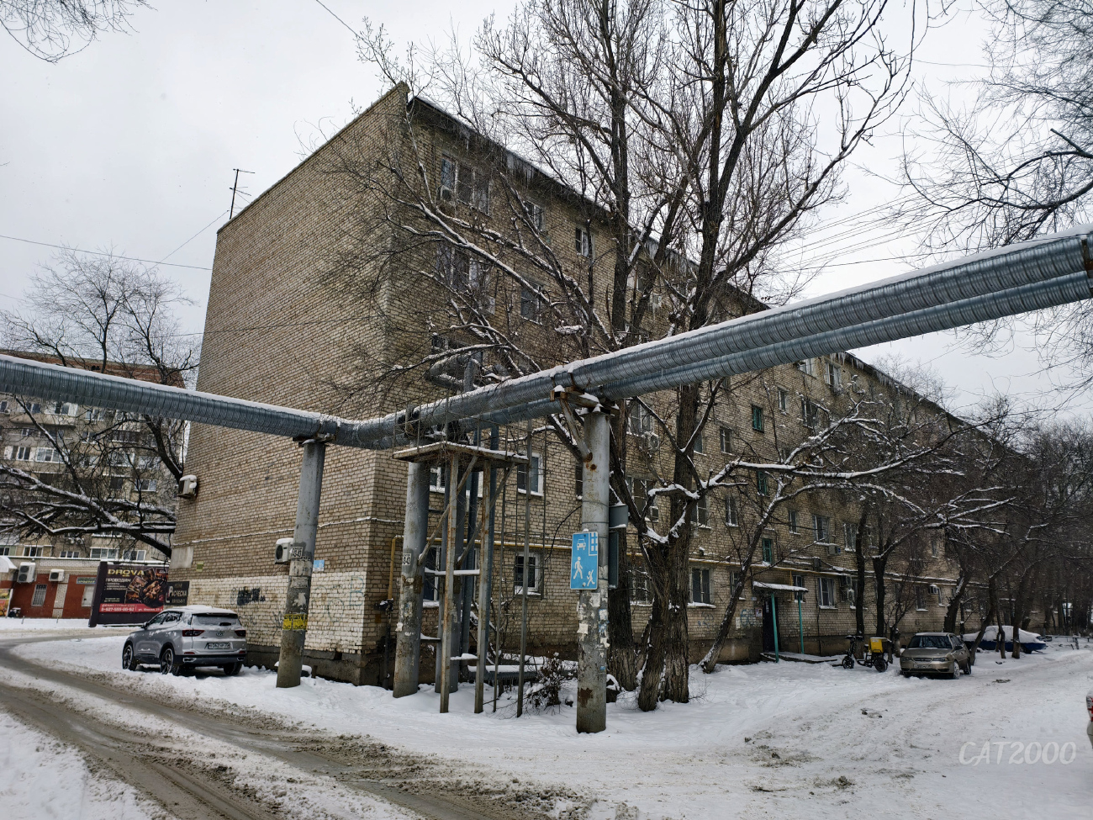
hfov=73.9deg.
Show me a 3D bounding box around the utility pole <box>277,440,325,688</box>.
[{"bbox_3d":[-4.944,3.007,14.666,0.450,4.800,0.450,-13,-20,42],"label":"utility pole"}]

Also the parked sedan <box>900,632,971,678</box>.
[{"bbox_3d":[14.002,8.714,25.998,1.660,1.400,4.480,-11,-19,37],"label":"parked sedan"}]

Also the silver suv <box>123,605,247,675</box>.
[{"bbox_3d":[-9.930,6.282,19.896,4.340,1.660,1.830,-13,-20,41],"label":"silver suv"}]

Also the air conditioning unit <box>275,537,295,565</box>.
[{"bbox_3d":[-6.837,3.752,19.085,0.770,0.540,0.280,-13,-20,42],"label":"air conditioning unit"}]

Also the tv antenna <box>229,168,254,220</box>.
[{"bbox_3d":[-12.181,-8.504,28.878,0.900,2.400,0.900,-13,-20,42],"label":"tv antenna"}]

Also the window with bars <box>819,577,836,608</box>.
[{"bbox_3d":[12.786,8.293,33.051,0.200,1.360,1.650,-13,-20,42],"label":"window with bars"}]

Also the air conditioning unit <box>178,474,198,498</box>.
[{"bbox_3d":[-12.244,2.672,24.825,0.780,0.540,0.280,-13,-20,42],"label":"air conditioning unit"}]

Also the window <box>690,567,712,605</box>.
[{"bbox_3d":[5.551,6.347,26.143,0.200,1.330,1.360,-13,-20,42],"label":"window"}]

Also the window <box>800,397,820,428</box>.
[{"bbox_3d":[12.734,0.262,35.035,0.200,1.400,1.650,-13,-20,42],"label":"window"}]

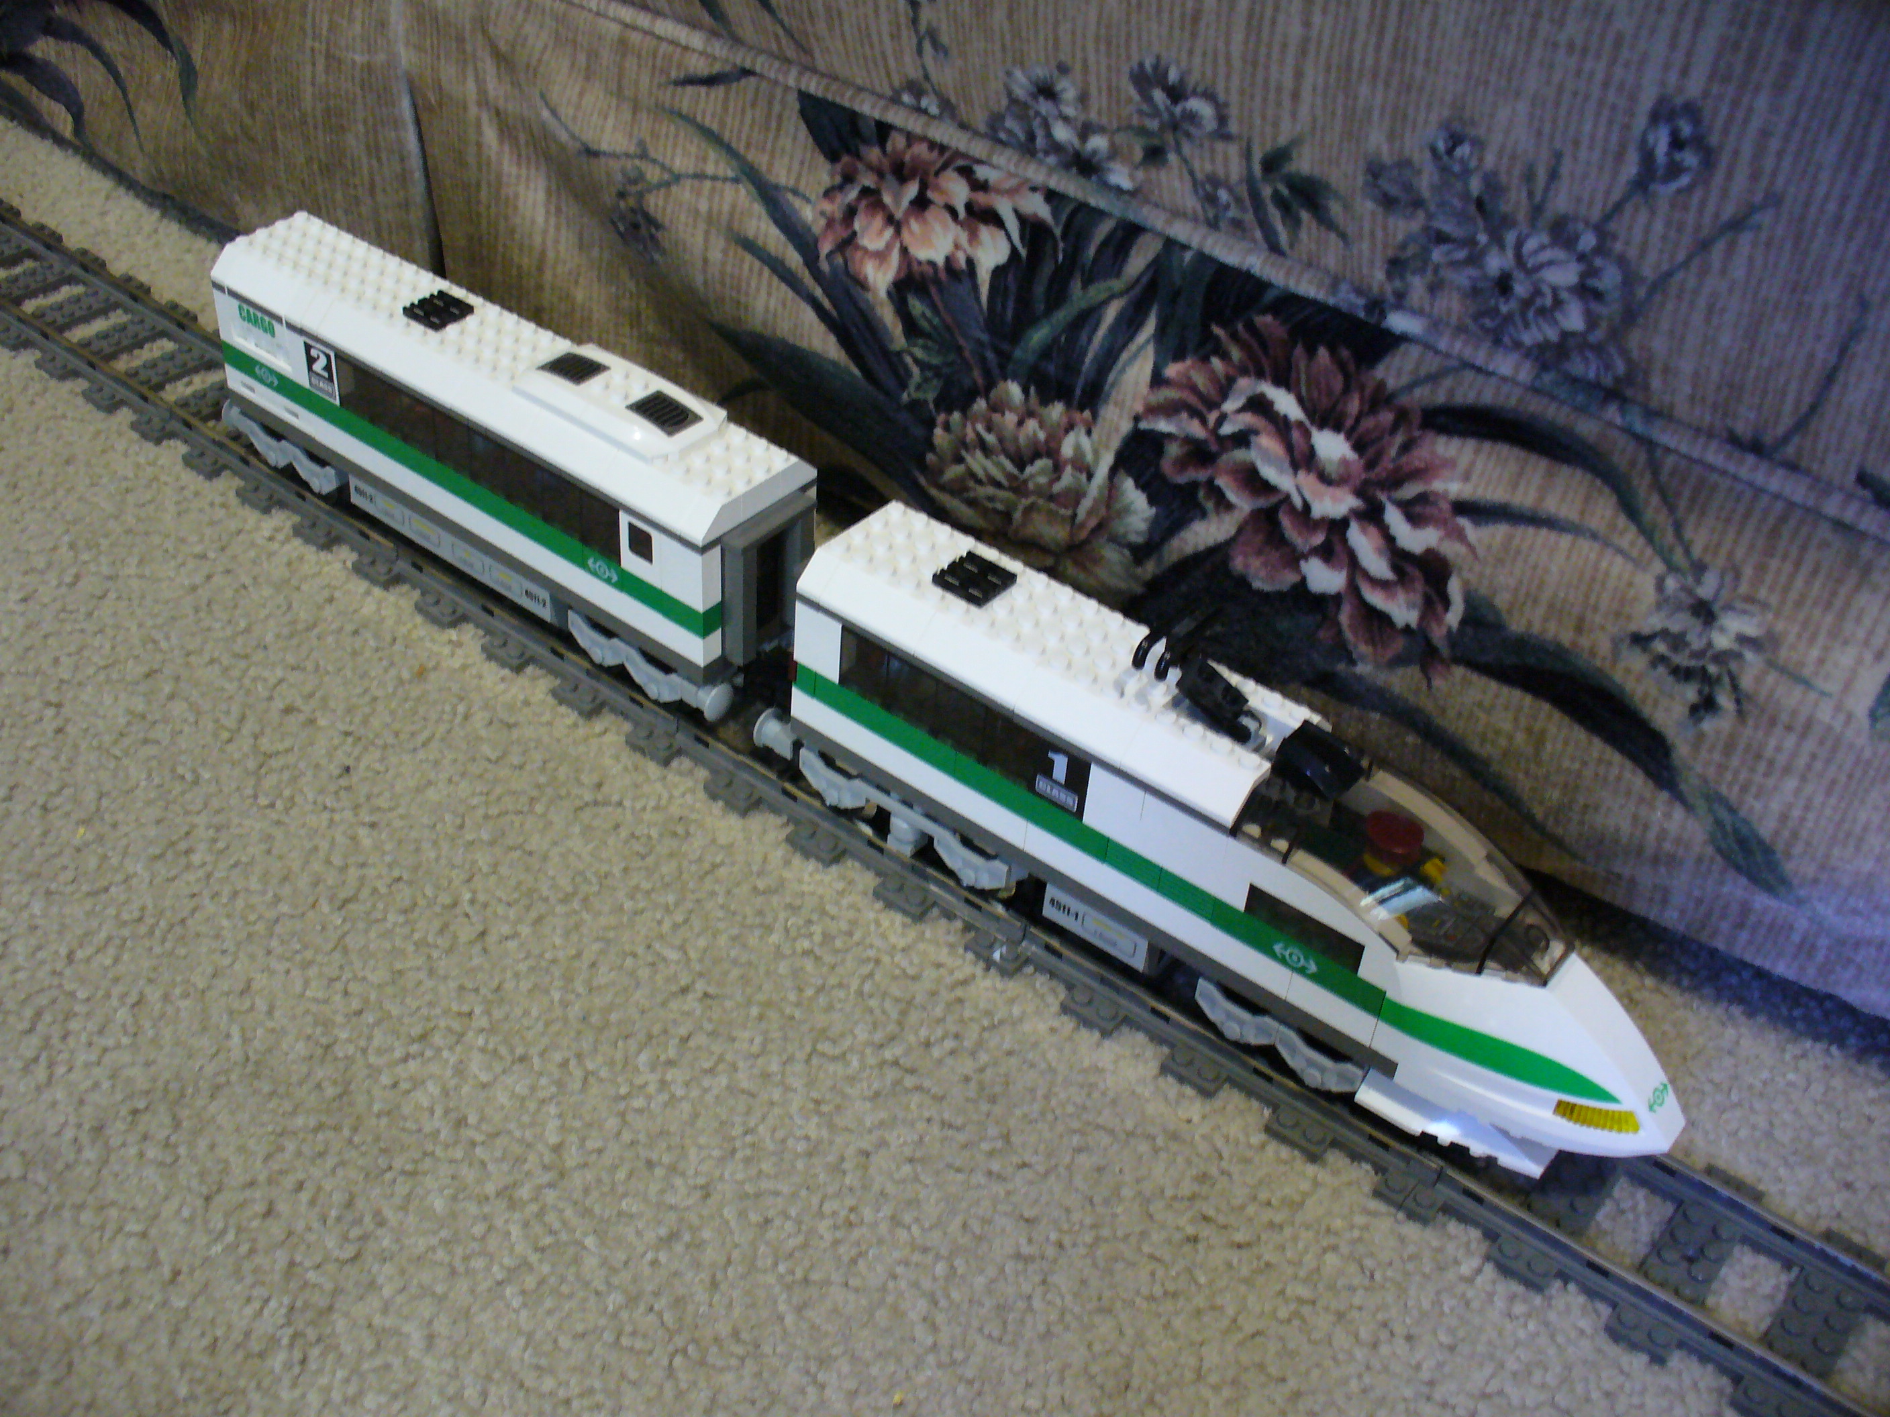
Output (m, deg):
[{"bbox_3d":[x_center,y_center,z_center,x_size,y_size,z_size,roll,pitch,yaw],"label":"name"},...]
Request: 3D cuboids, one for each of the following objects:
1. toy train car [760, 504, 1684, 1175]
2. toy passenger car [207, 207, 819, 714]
[{"bbox_3d":[0.066,0.025,0.509,0.273,0.101,0.050,29,46,26],"label":"toy train car"},{"bbox_3d":[-0.142,-0.084,0.637,0.245,0.088,0.049,29,46,27],"label":"toy passenger car"}]

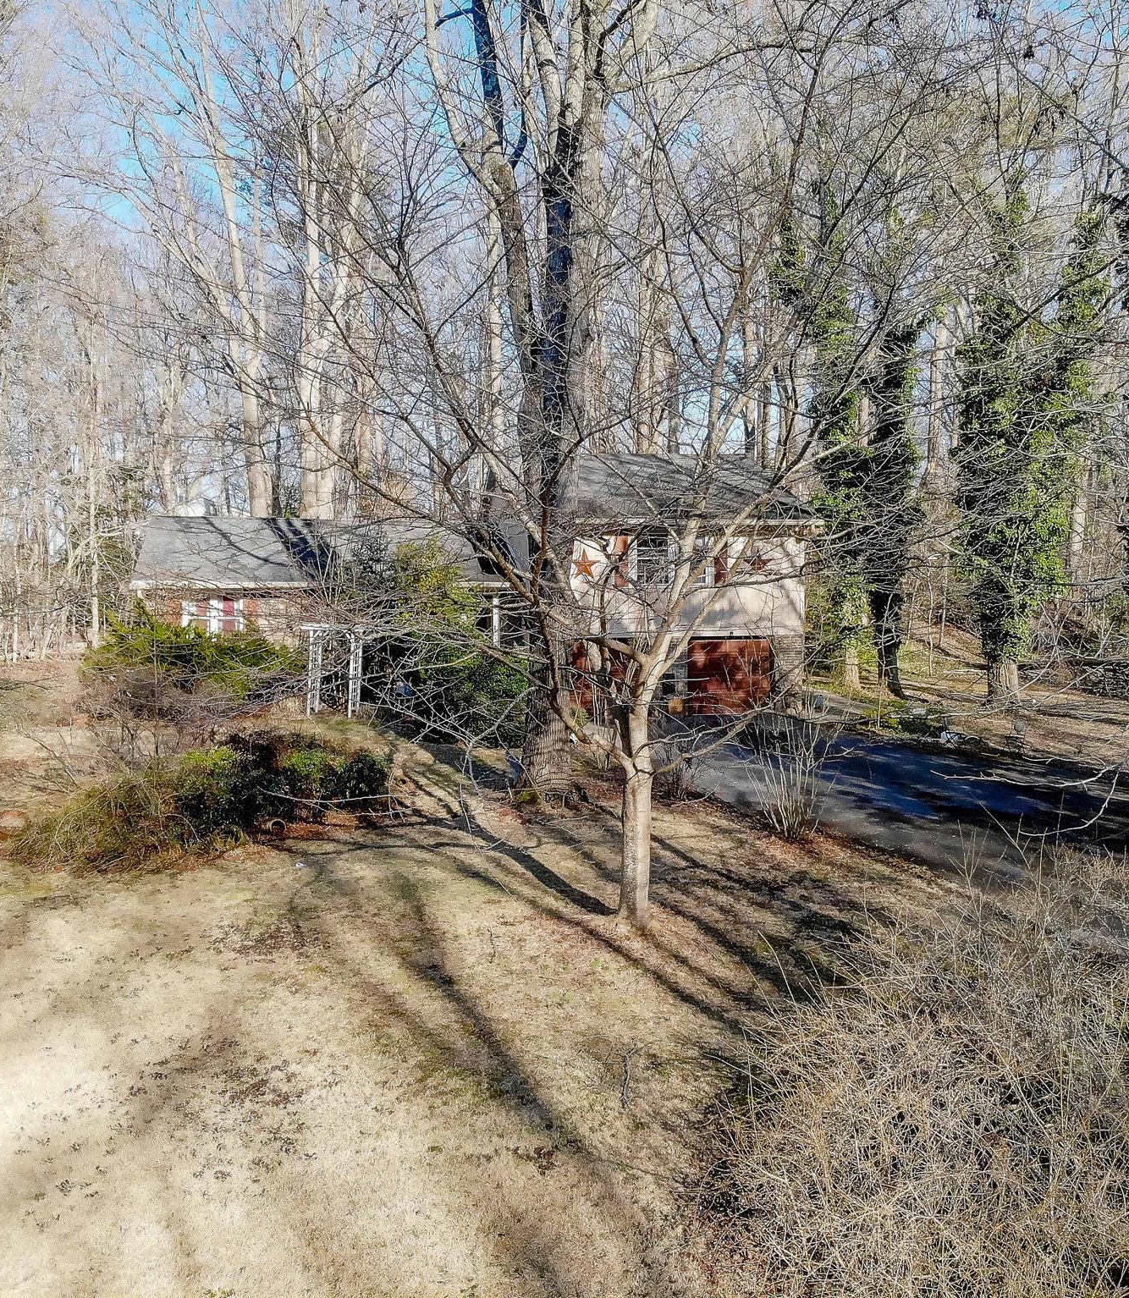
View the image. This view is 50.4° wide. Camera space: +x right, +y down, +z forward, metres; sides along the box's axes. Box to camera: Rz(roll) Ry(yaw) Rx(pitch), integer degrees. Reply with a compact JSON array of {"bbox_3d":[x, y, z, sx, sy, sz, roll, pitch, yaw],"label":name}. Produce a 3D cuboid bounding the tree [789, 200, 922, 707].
[{"bbox_3d":[9.327,-6.348,38.213,4.310,15.850,4.000,0,3,0],"label":"tree"}]

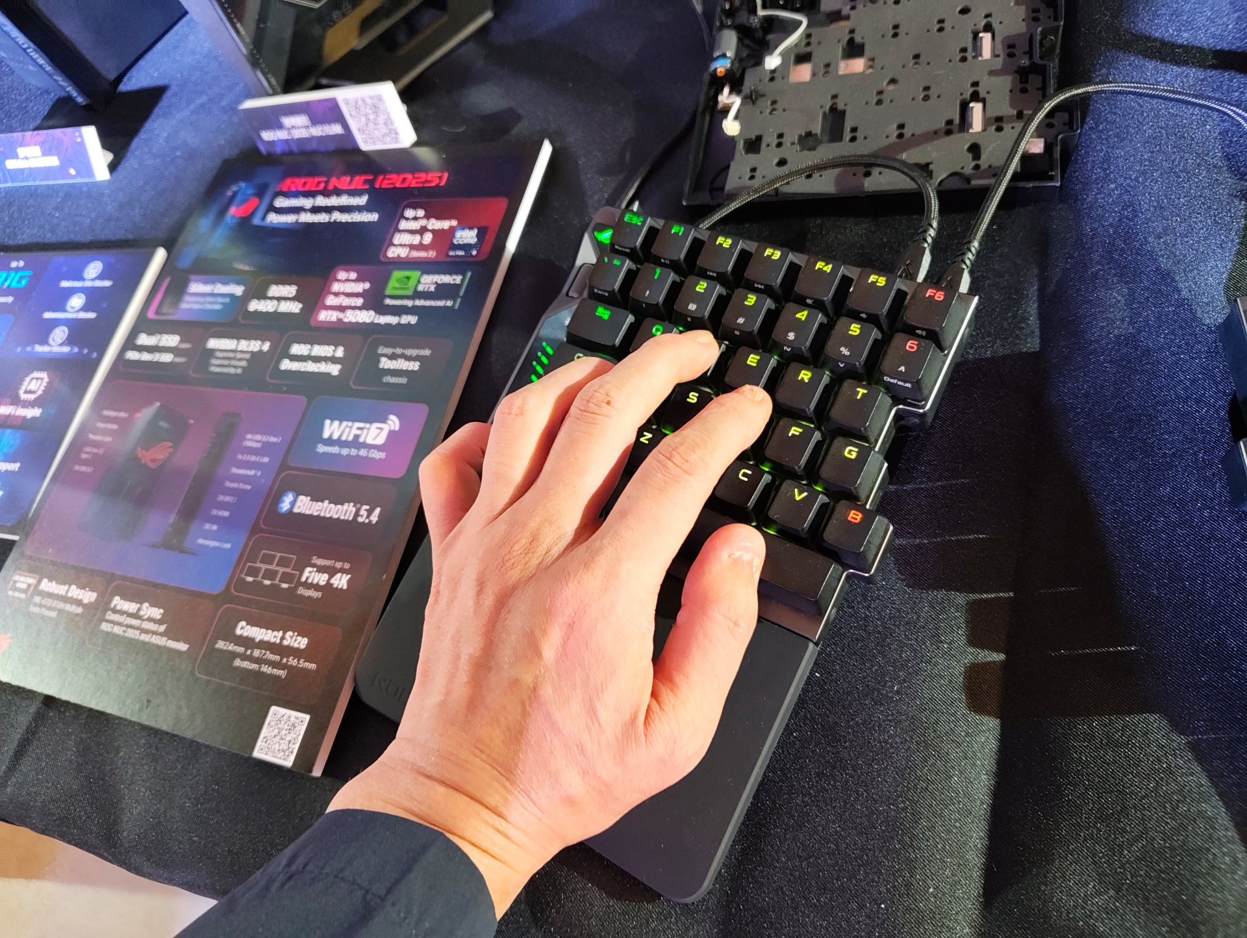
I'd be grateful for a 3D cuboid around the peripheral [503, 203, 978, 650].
[{"bbox_3d":[0.028,-0.025,0.314,0.157,0.032,0.128,22,82,25],"label":"peripheral"}]

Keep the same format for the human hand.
[{"bbox_3d":[-0.020,0.038,0.284,0.124,0.048,0.197,29,87,26],"label":"human hand"}]

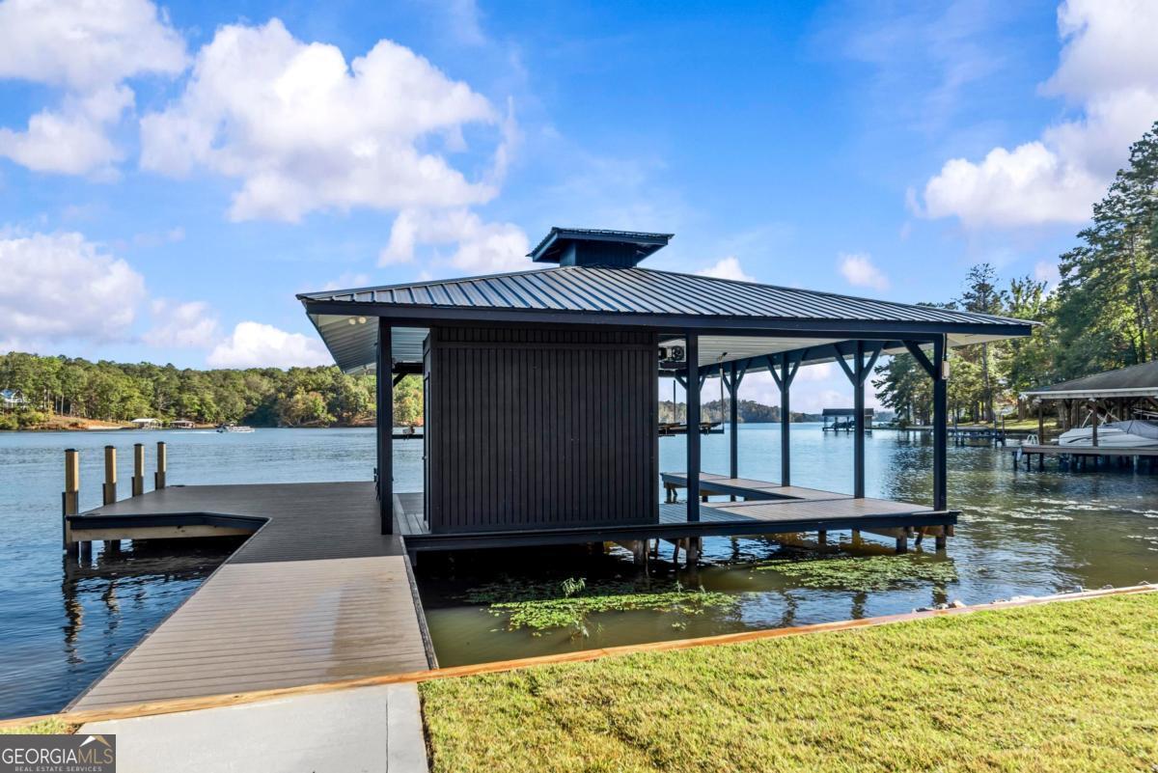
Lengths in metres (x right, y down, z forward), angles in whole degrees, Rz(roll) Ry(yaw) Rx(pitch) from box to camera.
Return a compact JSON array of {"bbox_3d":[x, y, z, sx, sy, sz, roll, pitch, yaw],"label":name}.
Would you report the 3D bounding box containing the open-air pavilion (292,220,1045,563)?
[{"bbox_3d":[0.323,-0.384,15.553,10.190,5.460,11.530,0,-3,-15],"label":"open-air pavilion"}]

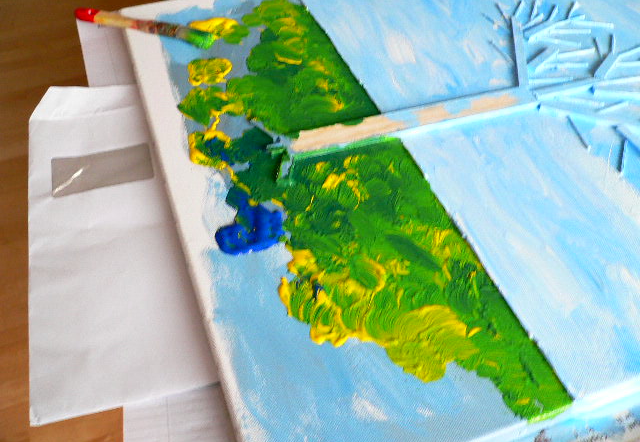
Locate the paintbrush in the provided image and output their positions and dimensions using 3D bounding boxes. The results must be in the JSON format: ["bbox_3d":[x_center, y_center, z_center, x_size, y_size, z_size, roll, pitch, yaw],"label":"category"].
[{"bbox_3d":[-0.189,-0.206,0.711,0.159,0.013,0.020,14,50,11],"label":"paintbrush"}]

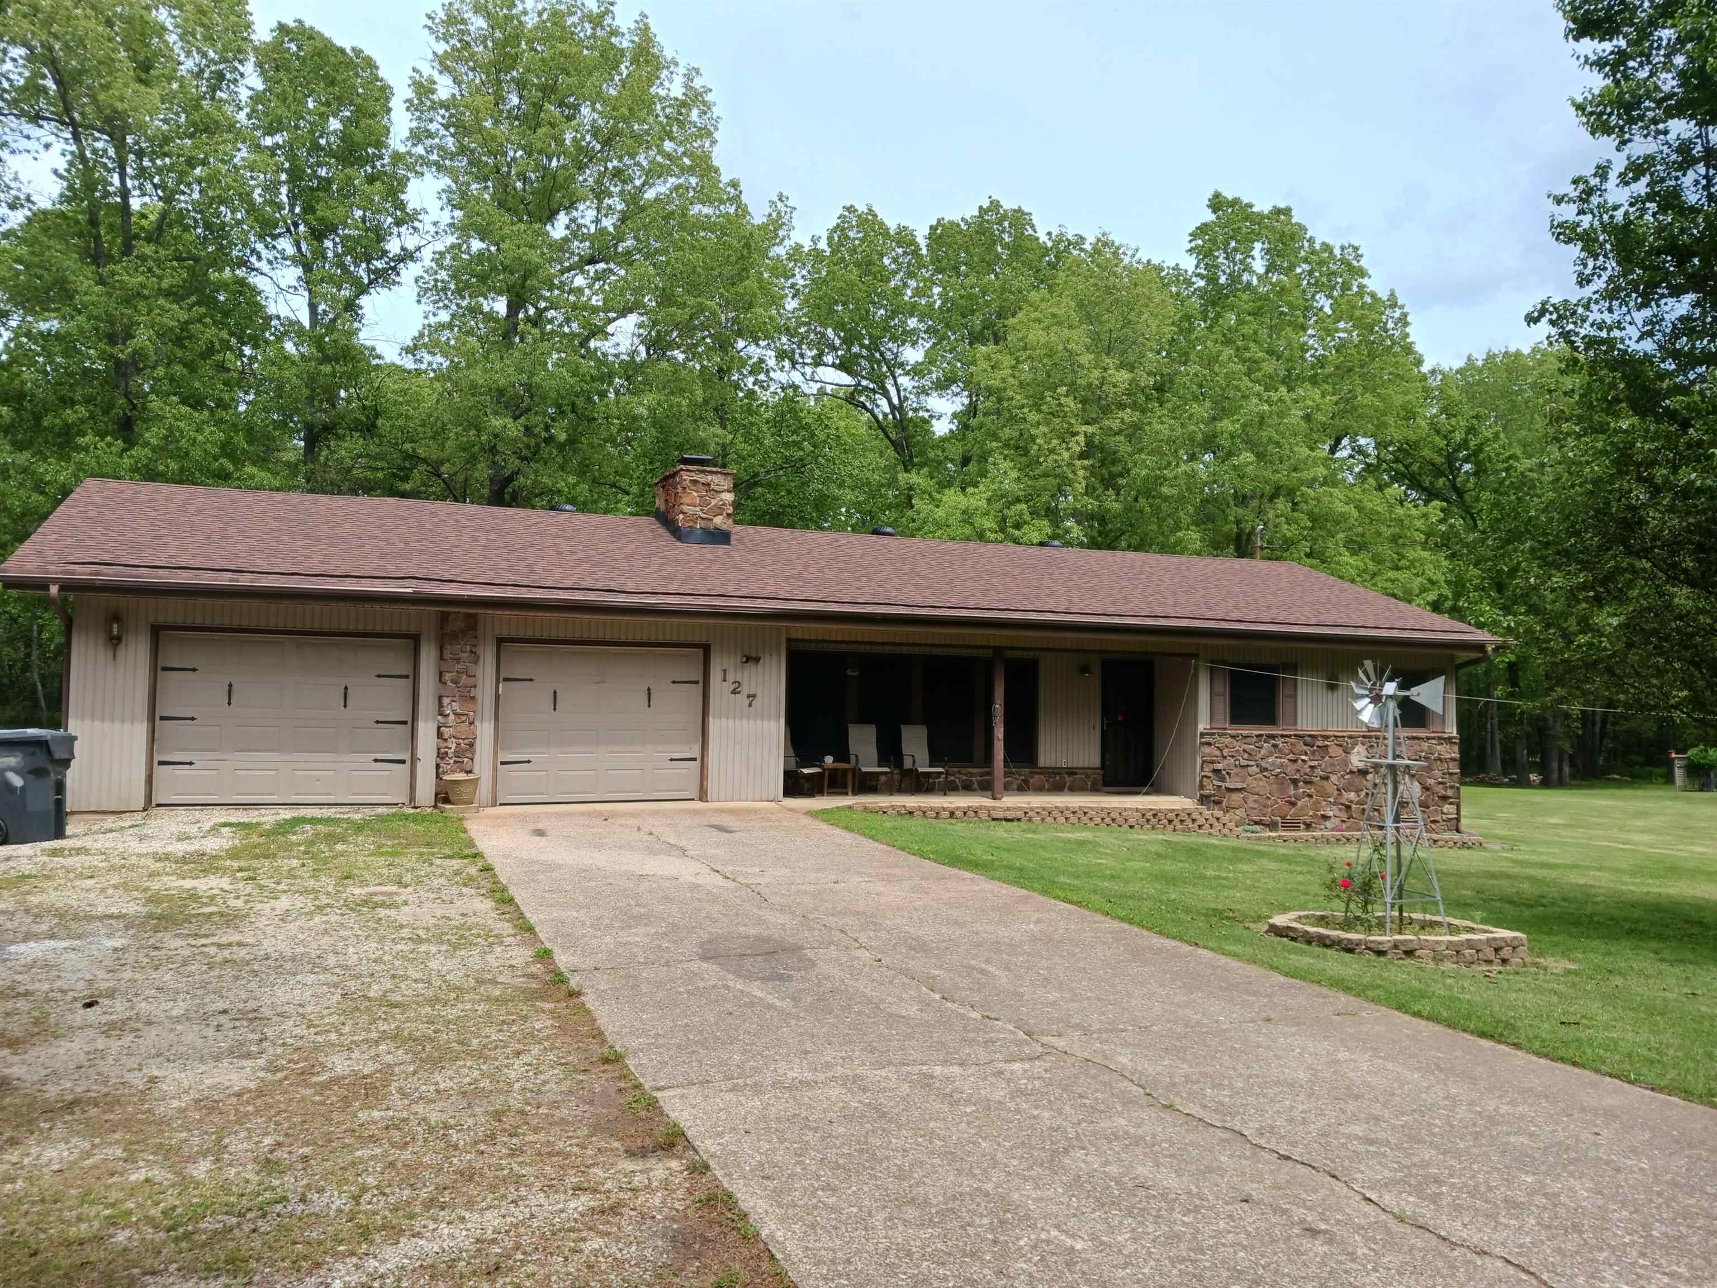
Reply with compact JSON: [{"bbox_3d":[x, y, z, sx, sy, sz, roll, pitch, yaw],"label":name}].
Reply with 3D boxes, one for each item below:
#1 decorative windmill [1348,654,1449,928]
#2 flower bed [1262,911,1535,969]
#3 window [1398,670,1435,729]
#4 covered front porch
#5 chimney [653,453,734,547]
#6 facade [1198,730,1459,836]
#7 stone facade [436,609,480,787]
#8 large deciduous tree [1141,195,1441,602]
[{"bbox_3d":[4.224,1.188,10.327,0.620,2.130,0.850,2,-3,-18],"label":"decorative windmill"},{"bbox_3d":[4.076,2.315,10.500,1.700,0.240,1.450,2,-3,-21],"label":"flower bed"},{"bbox_3d":[9.351,0.942,22.761,1.060,1.000,0.100,2,-3,-21],"label":"window"},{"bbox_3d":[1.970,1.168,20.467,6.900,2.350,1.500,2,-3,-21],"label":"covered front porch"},{"bbox_3d":[-2.726,-2.326,22.251,0.900,1.550,1.800,2,-3,-21],"label":"chimney"},{"bbox_3d":[7.904,2.296,22.078,5.360,1.730,0.200,2,-3,-21],"label":"facade"},{"bbox_3d":[-5.128,0.816,17.105,0.490,2.400,0.150,2,-3,-21],"label":"stone facade"},{"bbox_3d":[14.620,-5.147,45.253,10.000,20.000,10.000,2,-3,-21],"label":"large deciduous tree"}]

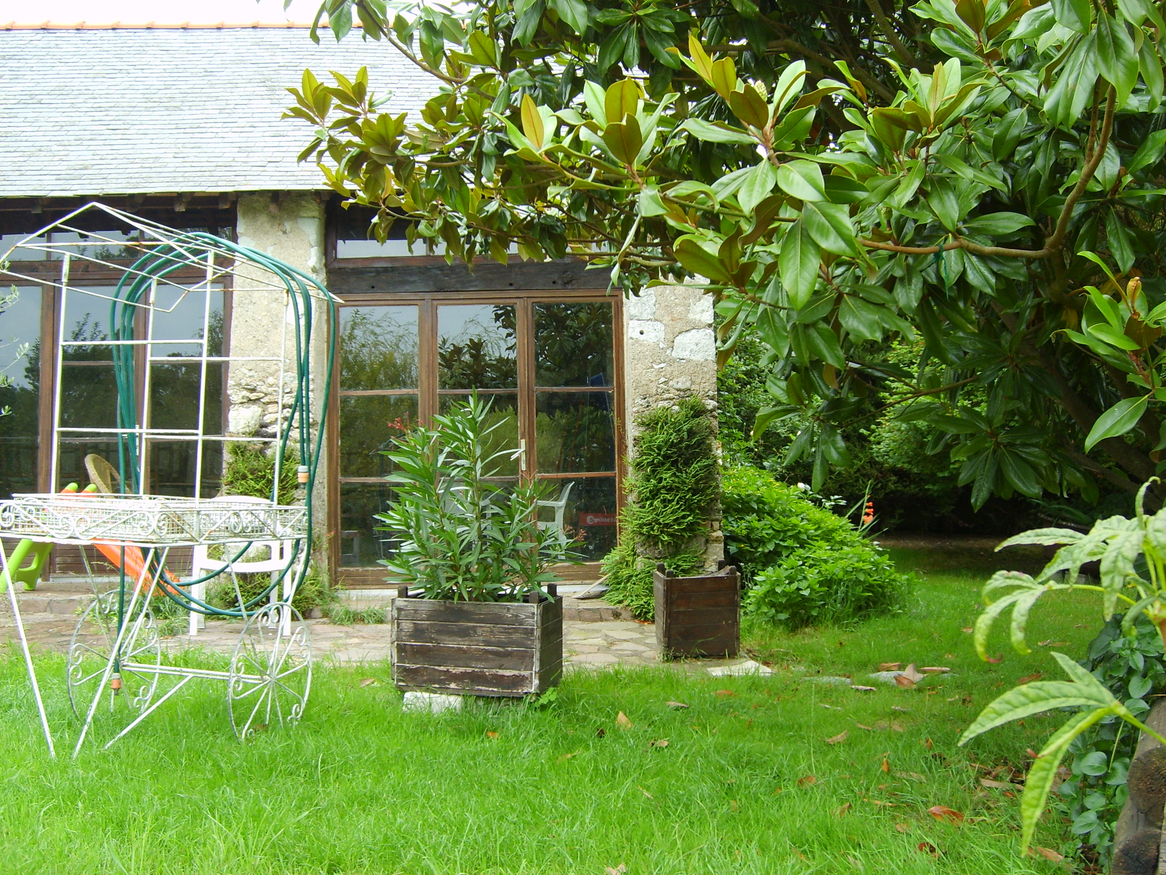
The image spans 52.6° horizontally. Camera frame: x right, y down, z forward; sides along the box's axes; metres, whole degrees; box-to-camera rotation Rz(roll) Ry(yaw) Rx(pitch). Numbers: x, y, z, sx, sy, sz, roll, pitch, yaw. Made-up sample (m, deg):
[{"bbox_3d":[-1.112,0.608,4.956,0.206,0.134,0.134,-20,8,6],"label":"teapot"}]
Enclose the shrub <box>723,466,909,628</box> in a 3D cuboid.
[{"bbox_3d":[1.567,0.737,8.200,1.250,1.080,1.200,-1,-3,0],"label":"shrub"}]

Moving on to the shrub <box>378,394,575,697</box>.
[{"bbox_3d":[-0.458,0.466,5.250,0.780,1.290,0.600,-2,-3,14],"label":"shrub"}]

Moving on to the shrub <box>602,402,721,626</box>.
[{"bbox_3d":[0.506,0.473,7.900,0.760,1.470,0.450,-1,-3,-1],"label":"shrub"}]

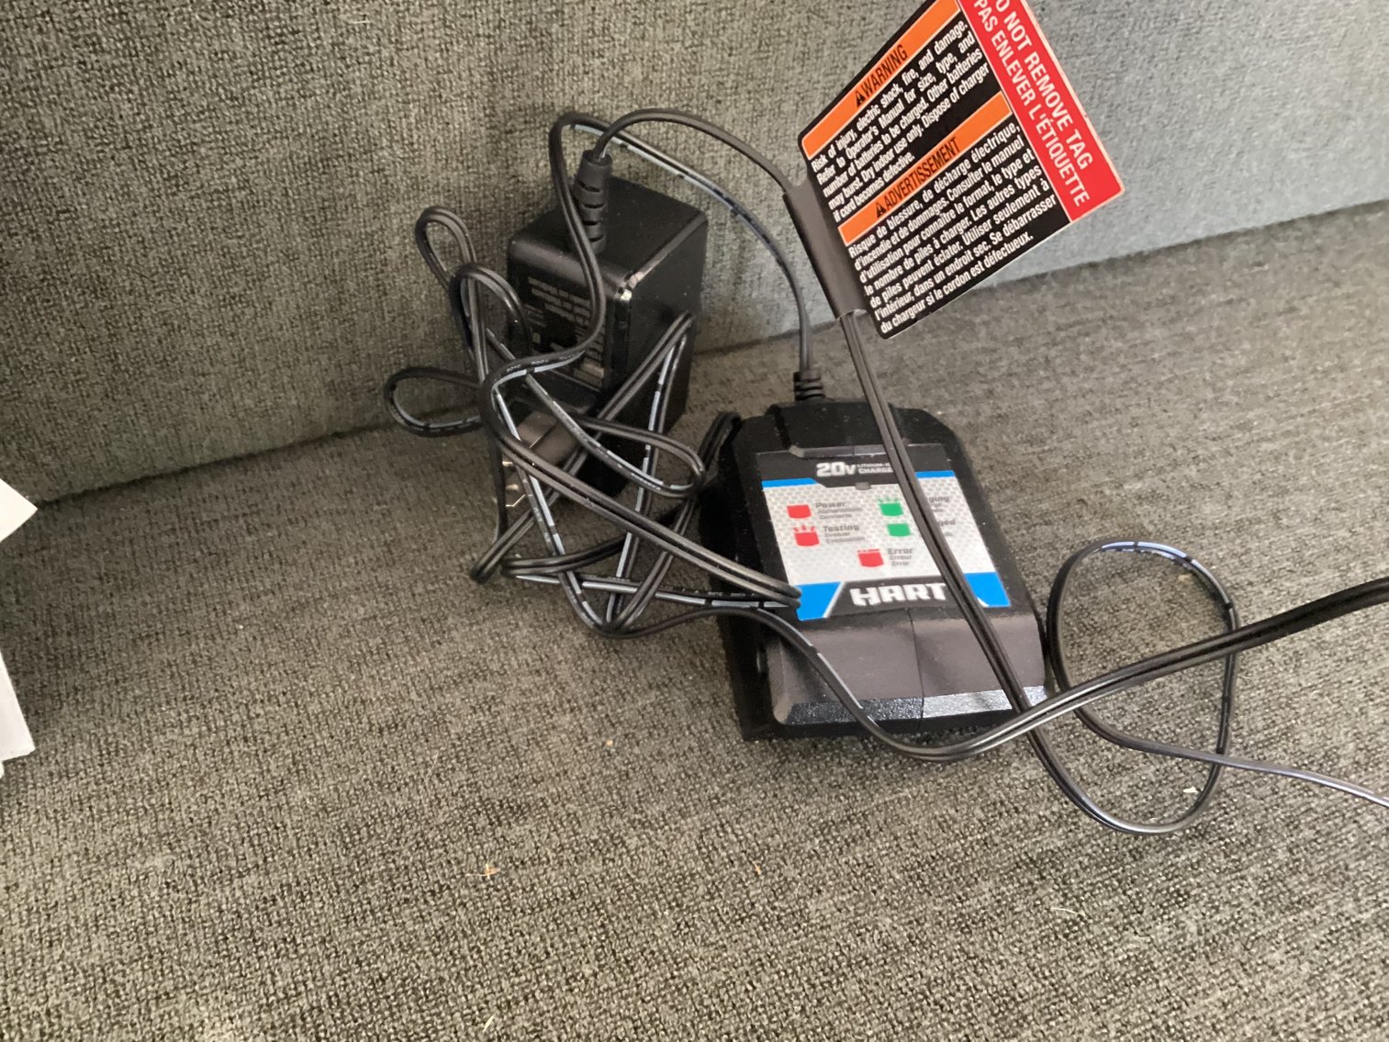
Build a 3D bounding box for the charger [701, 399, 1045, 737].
[{"bbox_3d":[0.040,0.005,0.297,0.070,0.023,0.093,-3,44,-9],"label":"charger"}]

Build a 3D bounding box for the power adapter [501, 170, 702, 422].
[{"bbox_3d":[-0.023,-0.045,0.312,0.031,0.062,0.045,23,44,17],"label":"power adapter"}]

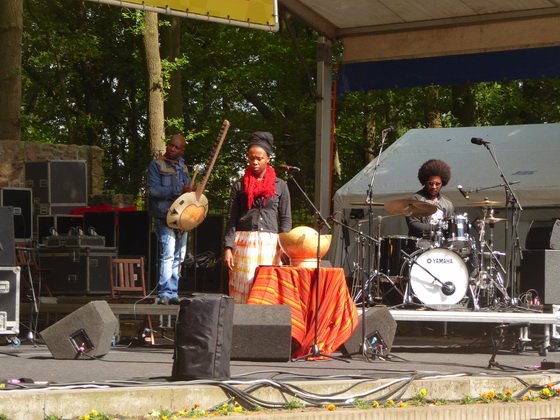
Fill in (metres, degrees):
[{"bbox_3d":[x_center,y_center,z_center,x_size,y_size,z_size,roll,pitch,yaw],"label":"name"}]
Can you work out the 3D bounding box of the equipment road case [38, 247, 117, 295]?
[{"bbox_3d":[-2.281,0.681,24.600,0.660,0.540,0.600,0,0,33],"label":"equipment road case"}]

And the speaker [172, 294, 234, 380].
[{"bbox_3d":[-0.527,0.882,15.050,0.380,0.580,0.380,0,0,12],"label":"speaker"}]

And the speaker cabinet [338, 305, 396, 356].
[{"bbox_3d":[0.757,1.038,18.900,0.520,0.455,0.620,1,0,-5],"label":"speaker cabinet"}]

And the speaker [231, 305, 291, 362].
[{"bbox_3d":[-0.217,1.006,17.900,0.630,0.460,0.530,1,0,0],"label":"speaker"}]

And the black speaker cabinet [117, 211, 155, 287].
[{"bbox_3d":[-1.654,0.469,25.000,0.410,0.900,0.500,1,0,-2],"label":"black speaker cabinet"}]

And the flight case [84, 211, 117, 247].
[{"bbox_3d":[-2.063,0.471,25.100,0.400,0.880,0.480,1,0,-2],"label":"flight case"}]

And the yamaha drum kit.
[{"bbox_3d":[1.519,0.426,21.900,1.550,1.100,1.400,1,0,-7],"label":"yamaha drum kit"}]

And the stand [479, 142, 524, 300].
[{"bbox_3d":[2.083,0.142,20.000,0.500,1.520,0.480,0,0,0],"label":"stand"}]

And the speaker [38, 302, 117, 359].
[{"bbox_3d":[-1.610,0.950,17.450,0.510,0.450,0.600,0,0,5],"label":"speaker"}]

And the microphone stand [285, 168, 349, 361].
[{"bbox_3d":[0.295,0.441,17.200,0.530,1.530,0.500,0,0,6],"label":"microphone stand"}]

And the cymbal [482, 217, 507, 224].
[{"bbox_3d":[1.975,0.093,20.300,0.340,0.050,0.340,0,0,0],"label":"cymbal"}]

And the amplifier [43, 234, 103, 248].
[{"bbox_3d":[-2.315,0.355,24.600,0.500,0.150,0.460,0,0,30],"label":"amplifier"}]

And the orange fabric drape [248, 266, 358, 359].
[{"bbox_3d":[0.191,0.833,17.750,0.890,0.740,0.620,0,0,0],"label":"orange fabric drape"}]

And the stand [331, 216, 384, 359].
[{"bbox_3d":[0.633,0.621,17.400,0.460,1.160,0.480,0,0,0],"label":"stand"}]

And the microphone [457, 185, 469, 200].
[{"bbox_3d":[1.822,-0.175,21.800,0.055,0.168,0.055,-38,-18,0],"label":"microphone"}]

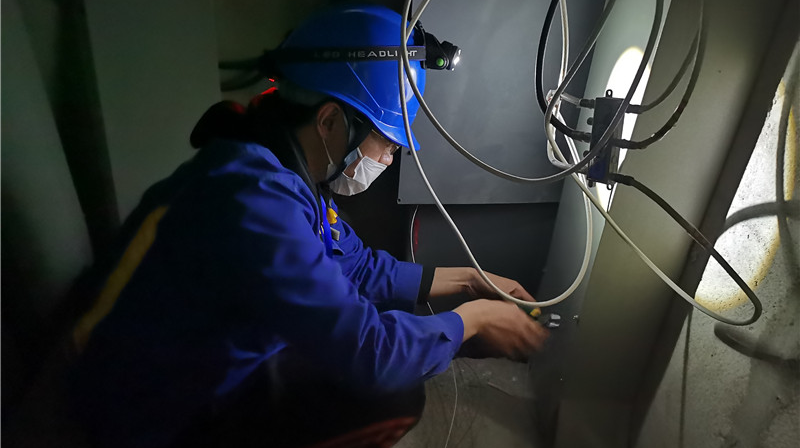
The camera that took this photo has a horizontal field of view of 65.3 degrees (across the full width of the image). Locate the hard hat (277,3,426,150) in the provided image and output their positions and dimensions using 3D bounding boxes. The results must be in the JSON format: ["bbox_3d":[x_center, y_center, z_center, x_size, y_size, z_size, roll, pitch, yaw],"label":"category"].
[{"bbox_3d":[-0.046,-0.267,1.050,0.282,0.168,0.215,31,22,-8],"label":"hard hat"}]

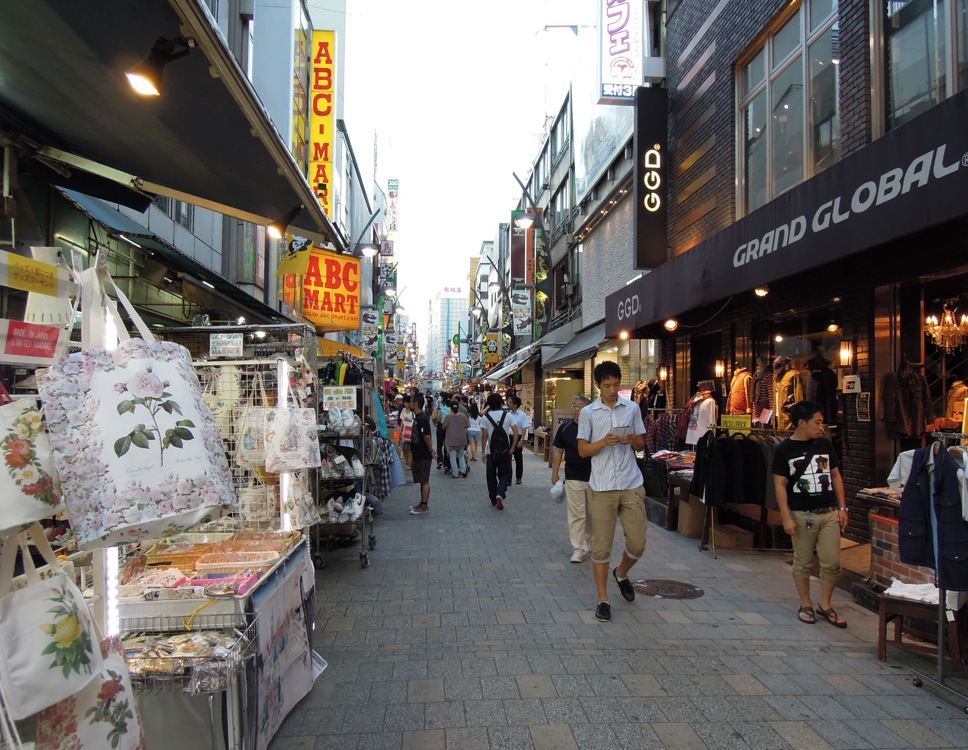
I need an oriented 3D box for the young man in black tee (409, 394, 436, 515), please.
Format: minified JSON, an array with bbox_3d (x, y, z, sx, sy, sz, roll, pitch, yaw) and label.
[{"bbox_3d":[-0.878,1.117,9.900,0.380,1.670,0.500,1,-2,-15],"label":"young man in black tee"}]

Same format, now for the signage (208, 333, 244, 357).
[{"bbox_3d":[-2.356,-0.270,6.350,0.303,0.211,0.010,0,-2,3],"label":"signage"}]

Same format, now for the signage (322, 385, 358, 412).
[{"bbox_3d":[-1.331,0.220,6.420,0.305,0.214,0.010,0,-2,-3],"label":"signage"}]

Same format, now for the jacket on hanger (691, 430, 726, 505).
[{"bbox_3d":[2.461,1.025,7.600,0.200,0.820,0.470,1,-2,-13],"label":"jacket on hanger"}]

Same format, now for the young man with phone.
[{"bbox_3d":[0.989,0.858,5.380,0.550,1.870,0.550,0,-2,7],"label":"young man with phone"}]

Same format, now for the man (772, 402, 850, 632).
[{"bbox_3d":[2.553,1.052,5.420,0.580,1.670,0.360,0,-2,19],"label":"man"}]

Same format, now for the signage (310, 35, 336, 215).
[{"bbox_3d":[-3.530,-5.295,15.200,0.520,4.500,0.300,0,-2,-3],"label":"signage"}]

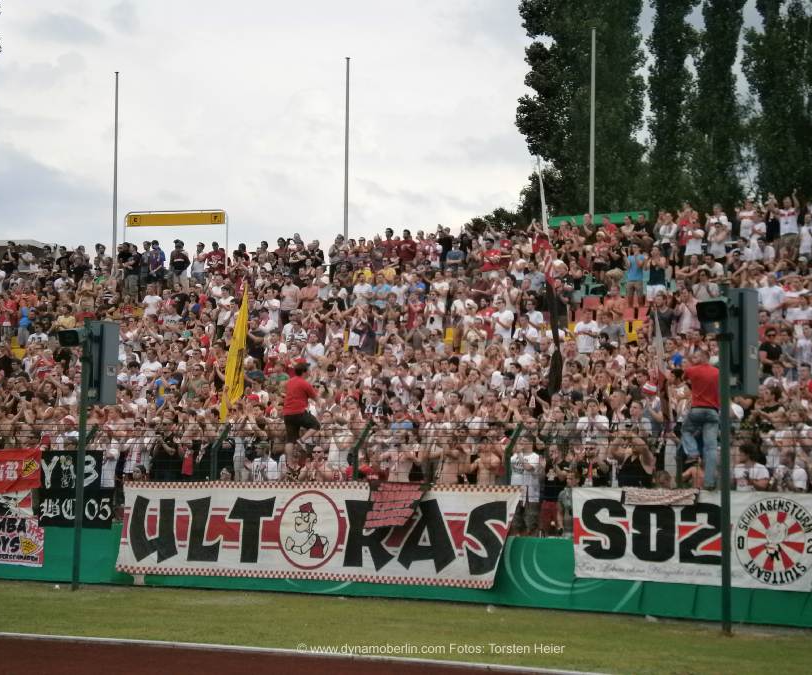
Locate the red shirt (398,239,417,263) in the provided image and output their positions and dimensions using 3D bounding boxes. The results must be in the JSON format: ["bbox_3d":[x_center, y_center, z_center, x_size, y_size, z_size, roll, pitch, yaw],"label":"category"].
[{"bbox_3d":[0.040,-2.328,41.500,0.500,0.660,0.300,-1,-5,18],"label":"red shirt"}]

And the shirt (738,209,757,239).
[{"bbox_3d":[7.509,-2.507,34.300,0.460,0.660,0.300,-1,-4,20],"label":"shirt"}]

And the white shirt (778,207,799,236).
[{"bbox_3d":[9.146,-2.786,37.300,0.500,0.690,0.300,-1,-5,22],"label":"white shirt"}]

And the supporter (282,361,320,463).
[{"bbox_3d":[-1.554,1.219,23.200,0.500,1.680,0.520,-3,-5,40],"label":"supporter"}]

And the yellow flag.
[{"bbox_3d":[-2.787,0.258,25.200,0.500,2.150,0.300,-1,-4,20],"label":"yellow flag"}]

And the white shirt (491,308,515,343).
[{"bbox_3d":[1.998,-0.238,32.300,0.500,0.720,0.300,-3,-6,35],"label":"white shirt"}]

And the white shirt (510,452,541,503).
[{"bbox_3d":[1.685,1.974,22.000,0.480,0.680,0.300,-1,-4,14],"label":"white shirt"}]

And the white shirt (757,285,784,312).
[{"bbox_3d":[6.683,-0.678,28.600,0.500,0.640,0.300,-1,-4,18],"label":"white shirt"}]

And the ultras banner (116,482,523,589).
[{"bbox_3d":[-1.506,2.822,22.638,6.500,1.400,0.080,-2,-17,26],"label":"ultras banner"}]

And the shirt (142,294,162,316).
[{"bbox_3d":[-6.500,-0.782,40.000,0.520,0.660,0.300,0,-5,12],"label":"shirt"}]

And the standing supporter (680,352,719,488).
[{"bbox_3d":[3.806,1.080,20.300,0.540,1.800,0.450,0,-4,10],"label":"standing supporter"}]

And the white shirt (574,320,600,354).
[{"bbox_3d":[3.374,0.000,29.000,0.500,0.650,0.300,0,-4,12],"label":"white shirt"}]

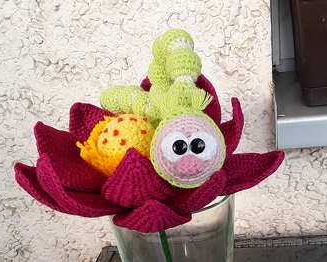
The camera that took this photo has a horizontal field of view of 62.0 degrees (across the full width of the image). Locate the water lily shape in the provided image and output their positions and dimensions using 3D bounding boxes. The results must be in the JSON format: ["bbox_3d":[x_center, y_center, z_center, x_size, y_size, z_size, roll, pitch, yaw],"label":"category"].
[{"bbox_3d":[-0.014,0.011,0.285,0.272,0.115,0.225,-5,20,0],"label":"water lily shape"}]

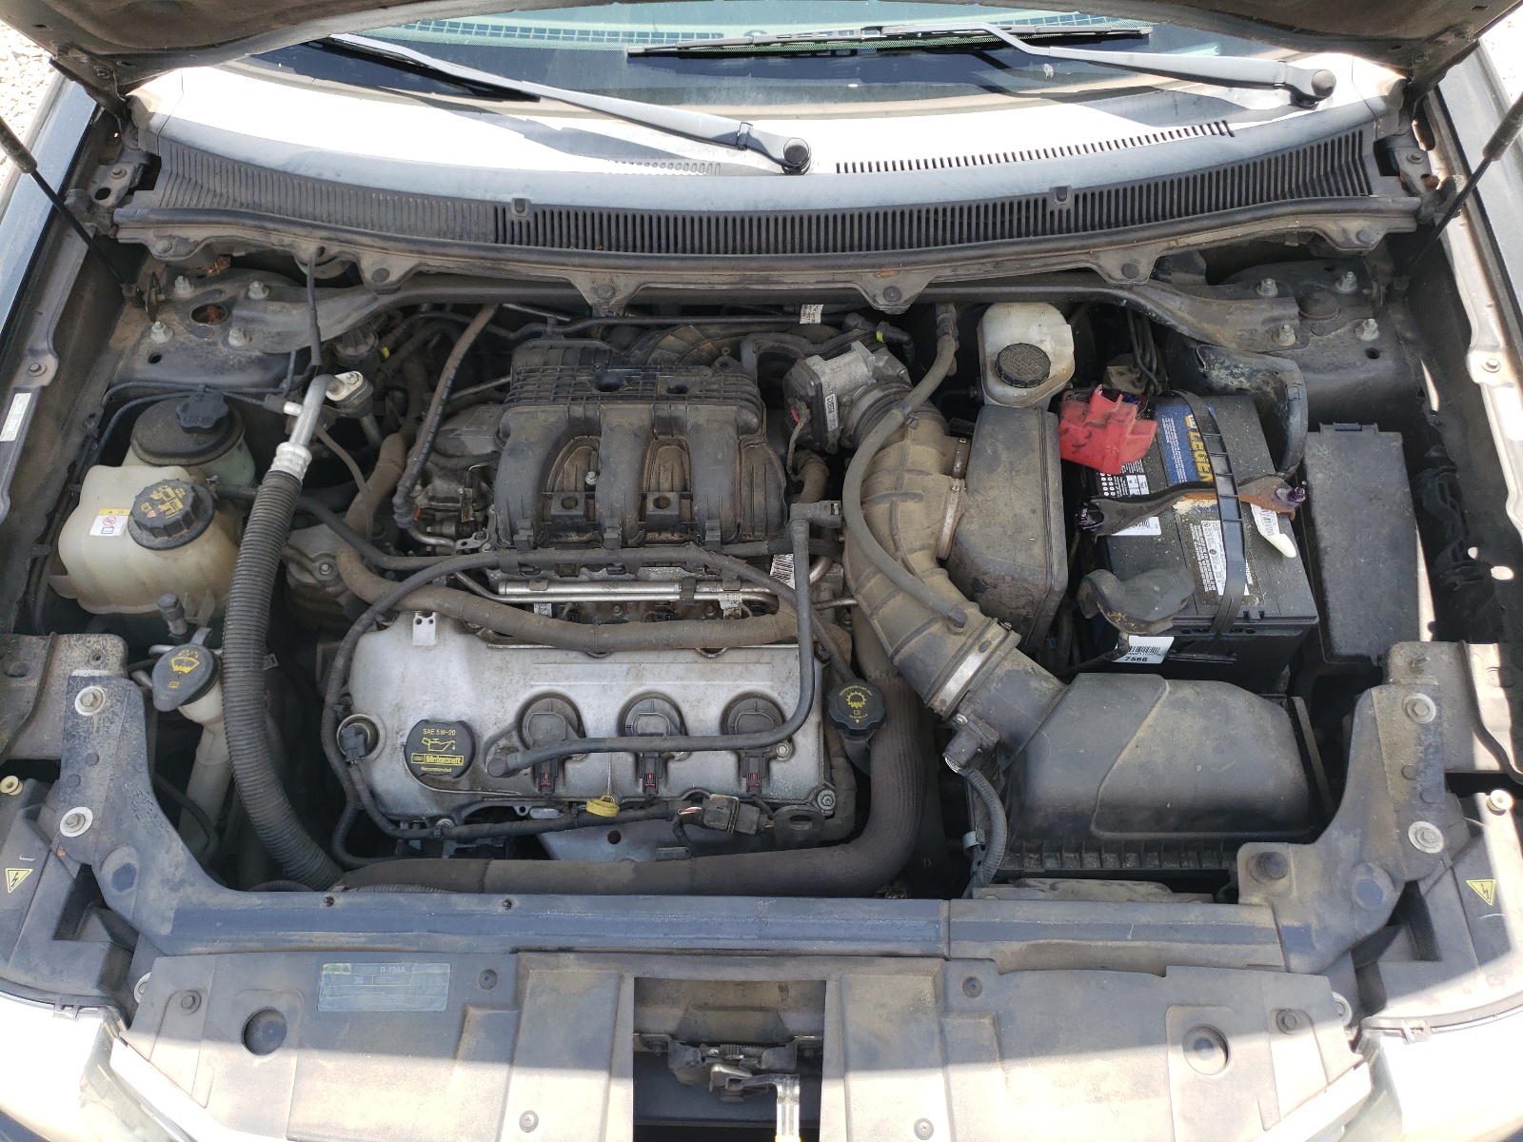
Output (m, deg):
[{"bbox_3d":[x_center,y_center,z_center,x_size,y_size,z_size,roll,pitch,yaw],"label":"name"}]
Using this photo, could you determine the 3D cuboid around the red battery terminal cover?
[{"bbox_3d":[0.363,-0.148,1.215,0.100,0.055,0.075,-12,54,-8],"label":"red battery terminal cover"}]

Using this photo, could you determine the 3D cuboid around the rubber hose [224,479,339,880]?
[{"bbox_3d":[-0.450,0.095,1.110,0.120,0.160,0.405,0,57,0],"label":"rubber hose"}]

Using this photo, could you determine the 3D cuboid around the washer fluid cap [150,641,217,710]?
[{"bbox_3d":[-0.560,0.103,1.110,0.056,0.028,0.060,24,71,9],"label":"washer fluid cap"}]

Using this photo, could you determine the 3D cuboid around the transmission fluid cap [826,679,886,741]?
[{"bbox_3d":[0.098,0.147,1.177,0.058,0.032,0.058,0,53,1],"label":"transmission fluid cap"}]

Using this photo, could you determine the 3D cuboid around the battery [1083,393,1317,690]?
[{"bbox_3d":[0.452,-0.022,1.282,0.192,0.192,0.306,0,53,1],"label":"battery"}]

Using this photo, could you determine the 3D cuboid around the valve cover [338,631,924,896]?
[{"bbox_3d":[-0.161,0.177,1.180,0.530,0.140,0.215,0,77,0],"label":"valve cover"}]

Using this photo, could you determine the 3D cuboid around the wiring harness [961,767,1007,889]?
[{"bbox_3d":[0.208,0.240,1.070,0.045,0.100,0.085,0,57,0],"label":"wiring harness"}]

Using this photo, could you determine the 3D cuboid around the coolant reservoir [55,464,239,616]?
[{"bbox_3d":[-0.626,-0.029,1.170,0.150,0.140,0.125,0,57,0],"label":"coolant reservoir"}]

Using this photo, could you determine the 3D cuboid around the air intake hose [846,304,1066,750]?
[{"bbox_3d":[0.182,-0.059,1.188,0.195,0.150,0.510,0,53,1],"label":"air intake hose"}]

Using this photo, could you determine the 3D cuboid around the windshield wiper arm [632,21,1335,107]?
[{"bbox_3d":[0.259,-0.602,1.343,0.823,0.057,0.060,3,73,2],"label":"windshield wiper arm"}]

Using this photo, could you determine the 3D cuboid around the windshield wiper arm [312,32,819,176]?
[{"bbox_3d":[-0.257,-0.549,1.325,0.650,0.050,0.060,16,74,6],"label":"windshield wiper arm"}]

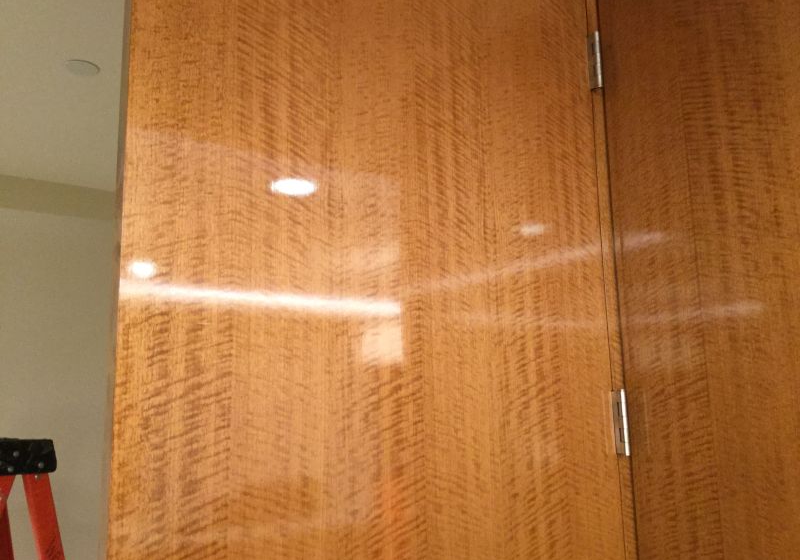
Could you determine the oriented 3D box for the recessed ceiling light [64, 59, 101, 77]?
[{"bbox_3d":[-0.833,-0.557,1.880,0.086,0.013,0.086,-1,-10,0],"label":"recessed ceiling light"}]

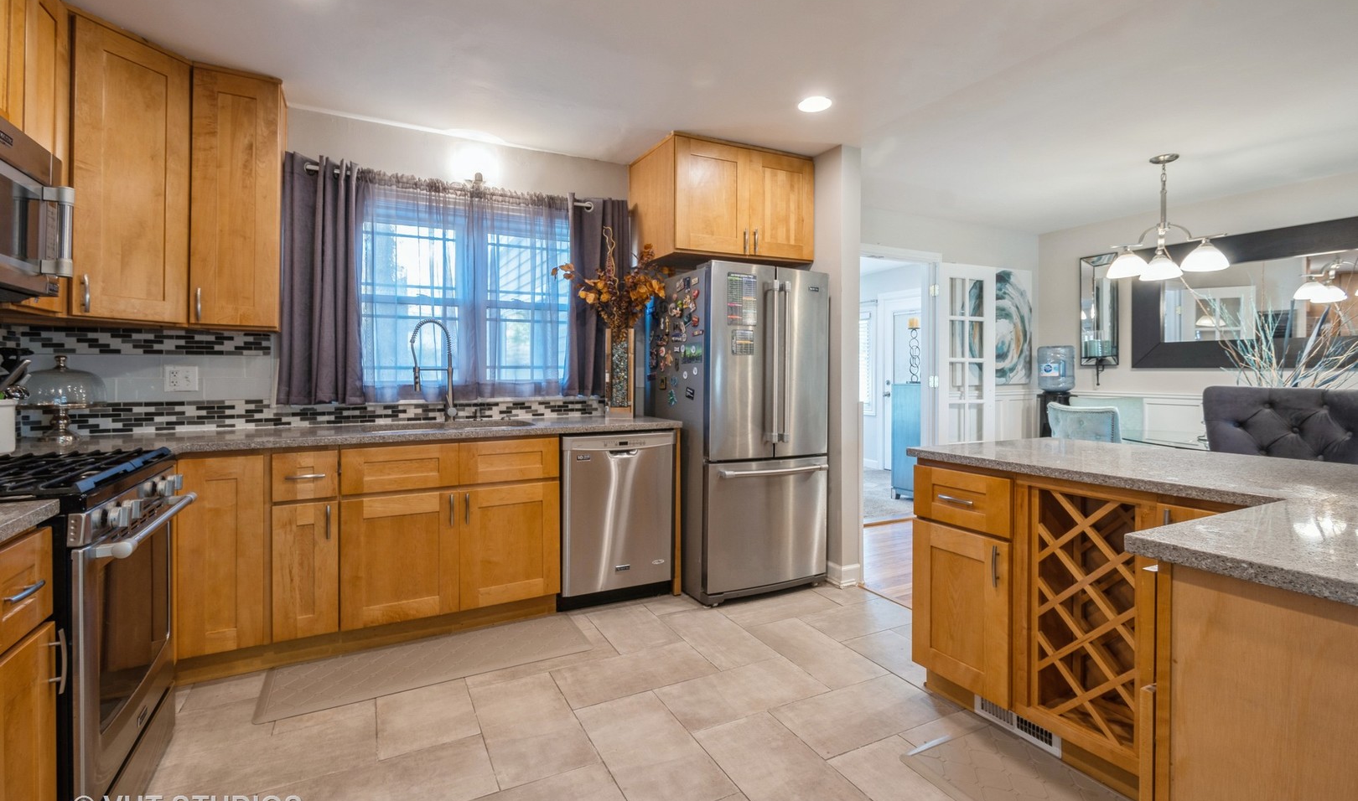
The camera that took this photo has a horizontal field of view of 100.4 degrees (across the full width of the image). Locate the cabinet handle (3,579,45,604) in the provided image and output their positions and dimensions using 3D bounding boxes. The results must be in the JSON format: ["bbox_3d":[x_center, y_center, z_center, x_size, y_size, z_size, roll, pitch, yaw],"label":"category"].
[{"bbox_3d":[-1.258,0.366,1.091,0.032,0.014,0.120,-1,1,-26],"label":"cabinet handle"}]

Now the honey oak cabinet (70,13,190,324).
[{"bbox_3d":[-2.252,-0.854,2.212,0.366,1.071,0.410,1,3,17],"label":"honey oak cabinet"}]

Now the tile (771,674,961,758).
[{"bbox_3d":[0.625,1.058,1.921,0.581,0.010,0.289,-1,1,-26],"label":"tile"}]

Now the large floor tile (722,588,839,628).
[{"bbox_3d":[0.496,1.046,2.836,0.581,0.010,0.289,-1,1,-26],"label":"large floor tile"}]

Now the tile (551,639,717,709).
[{"bbox_3d":[-0.158,1.056,2.184,0.581,0.010,0.289,-1,1,-26],"label":"tile"}]

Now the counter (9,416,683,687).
[{"bbox_3d":[-1.365,0.609,2.713,2.755,0.923,0.616,-1,3,-29],"label":"counter"}]

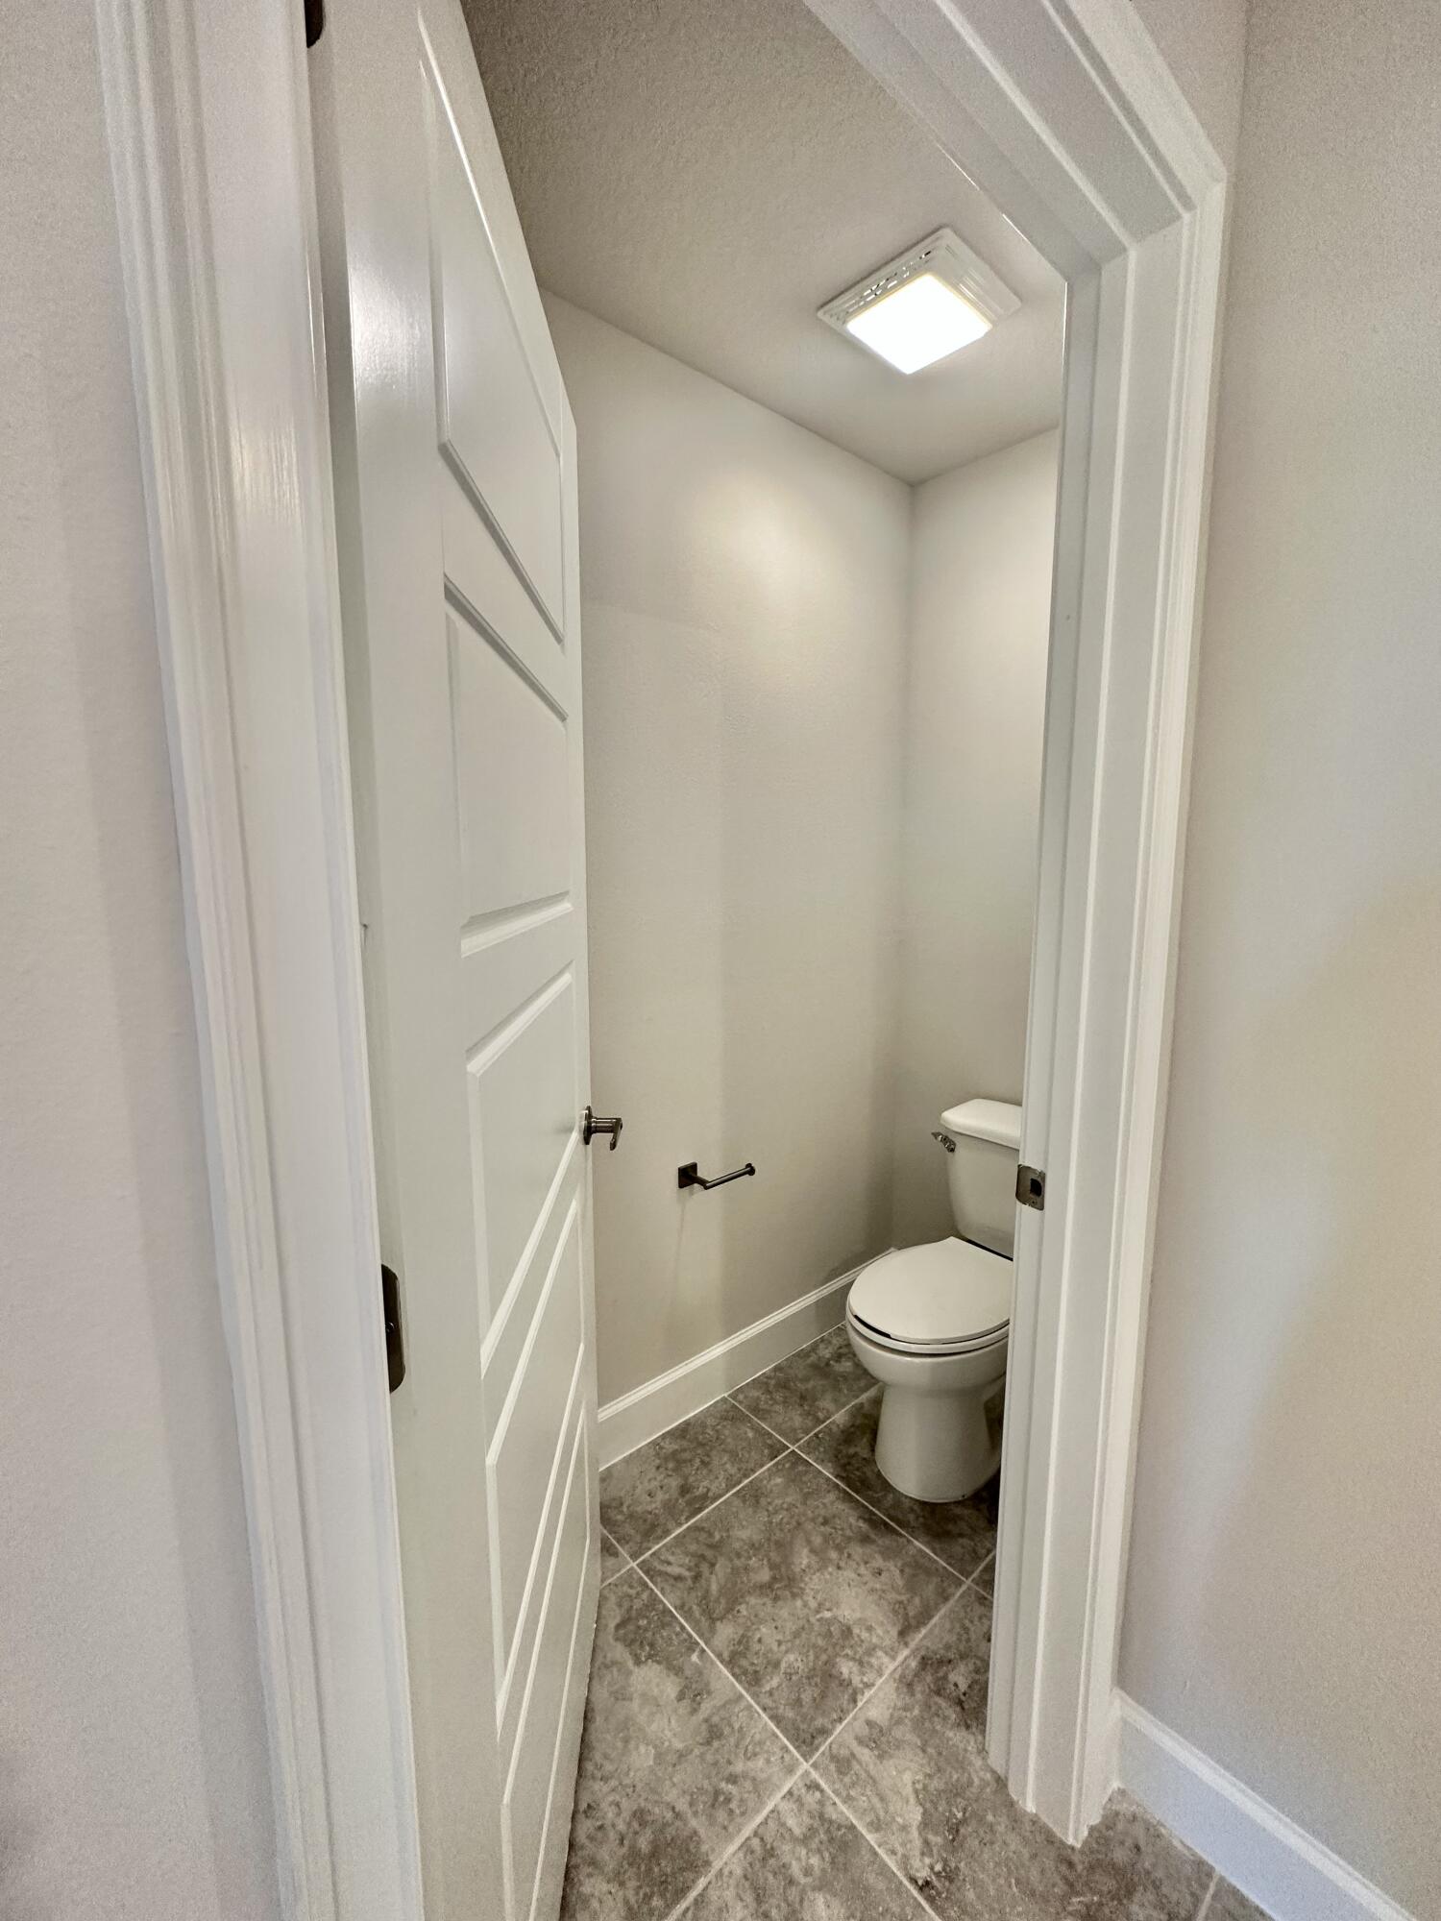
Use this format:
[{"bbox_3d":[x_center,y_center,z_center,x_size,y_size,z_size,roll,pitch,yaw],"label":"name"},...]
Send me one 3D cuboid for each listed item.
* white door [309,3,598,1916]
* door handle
[{"bbox_3d":[-0.229,0.239,0.916,0.040,2.032,0.848,0,8,-2],"label":"white door"},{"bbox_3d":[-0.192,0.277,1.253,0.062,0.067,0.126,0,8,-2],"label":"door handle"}]

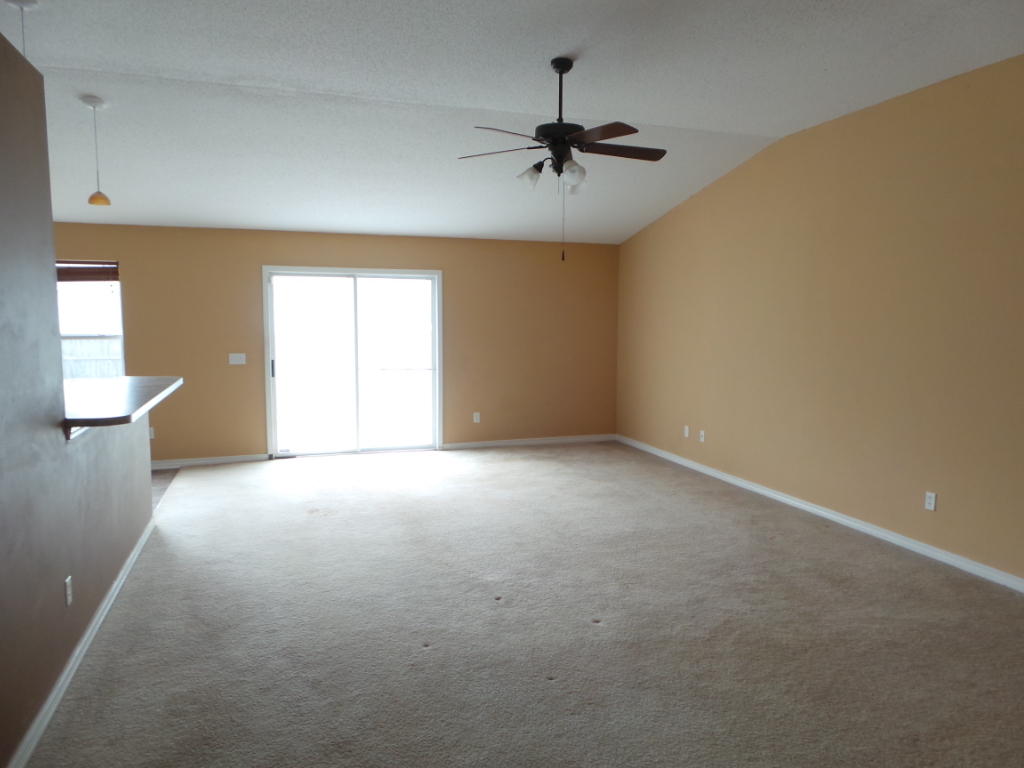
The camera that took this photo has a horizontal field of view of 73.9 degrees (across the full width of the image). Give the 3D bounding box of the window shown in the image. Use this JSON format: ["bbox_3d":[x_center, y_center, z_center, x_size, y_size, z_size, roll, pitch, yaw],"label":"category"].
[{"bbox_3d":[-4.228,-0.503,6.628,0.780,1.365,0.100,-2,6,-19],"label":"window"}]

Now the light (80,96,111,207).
[{"bbox_3d":[-2.763,-1.532,4.535,0.140,0.668,0.140,-2,6,-19],"label":"light"}]

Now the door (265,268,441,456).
[{"bbox_3d":[-1.712,-0.226,7.551,1.920,2.080,0.100,-2,6,-19],"label":"door"}]

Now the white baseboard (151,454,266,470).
[{"bbox_3d":[-3.161,0.809,7.104,1.140,0.092,0.020,-2,6,-20],"label":"white baseboard"}]

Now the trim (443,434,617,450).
[{"bbox_3d":[0.266,0.705,8.320,2.258,0.082,0.020,-2,6,-19],"label":"trim"}]

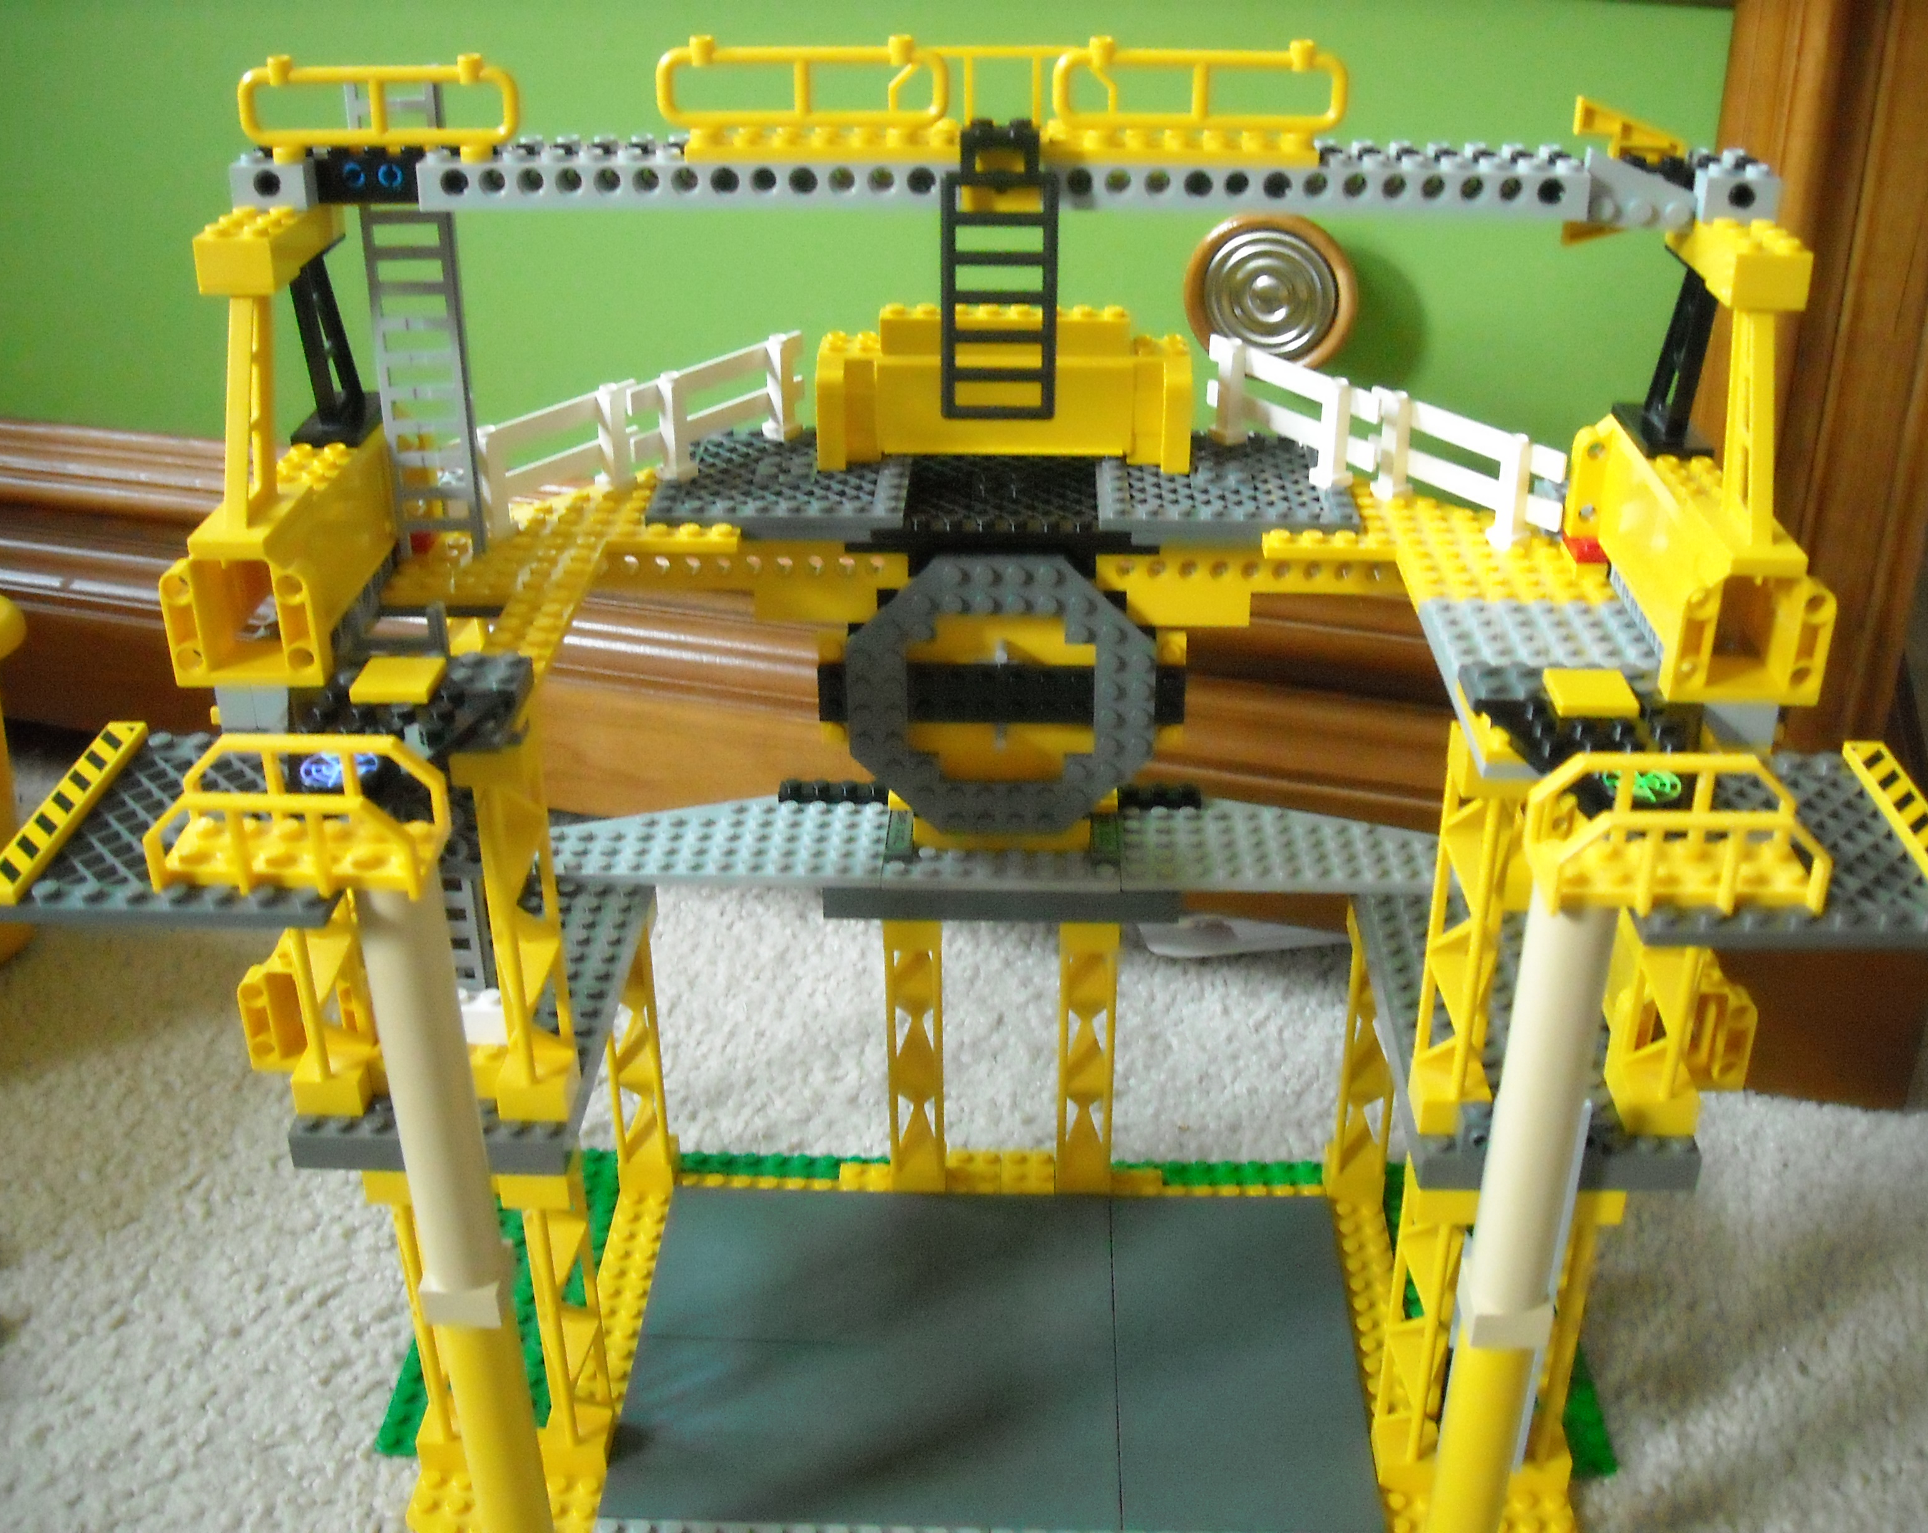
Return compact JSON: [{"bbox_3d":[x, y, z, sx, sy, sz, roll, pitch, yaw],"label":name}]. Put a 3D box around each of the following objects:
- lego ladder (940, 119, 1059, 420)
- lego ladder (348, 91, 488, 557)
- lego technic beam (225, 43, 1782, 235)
[{"bbox_3d":[0.007,-0.102,0.429,0.024,0.062,0.007,0,28,2],"label":"lego ladder"},{"bbox_3d":[-0.128,-0.103,0.487,0.020,0.112,0.006,1,27,2],"label":"lego ladder"},{"bbox_3d":[0.008,-0.132,0.430,0.317,0.034,0.026,1,27,2],"label":"lego technic beam"}]

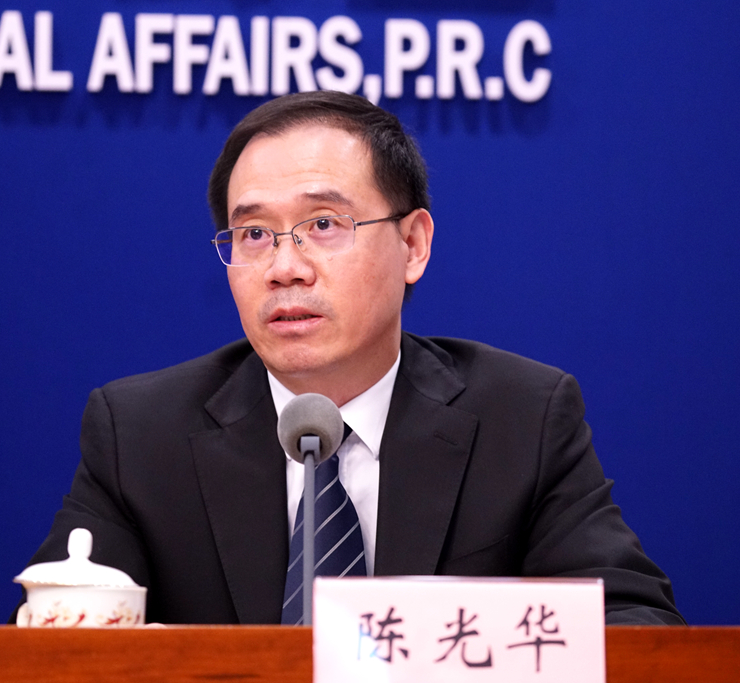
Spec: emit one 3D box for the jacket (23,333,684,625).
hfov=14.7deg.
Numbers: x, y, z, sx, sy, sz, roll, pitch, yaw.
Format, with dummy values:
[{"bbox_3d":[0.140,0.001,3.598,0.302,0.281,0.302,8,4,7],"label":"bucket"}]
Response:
[{"bbox_3d":[-0.012,0.258,2.490,0.590,0.560,0.440,0,-5,0],"label":"jacket"}]

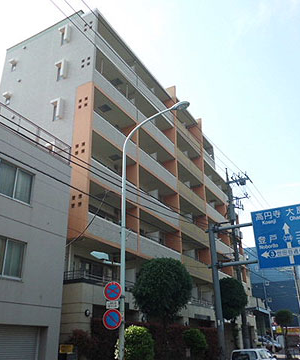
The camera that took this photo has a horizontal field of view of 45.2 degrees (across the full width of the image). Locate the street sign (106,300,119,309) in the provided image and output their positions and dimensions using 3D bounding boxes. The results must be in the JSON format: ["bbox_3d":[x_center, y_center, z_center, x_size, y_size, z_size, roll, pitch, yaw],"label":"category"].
[{"bbox_3d":[-1.214,4.051,11.674,0.410,0.220,0.040,-5,-25,9],"label":"street sign"}]

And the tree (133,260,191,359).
[{"bbox_3d":[0.479,5.403,13.580,2.300,4.850,2.300,-1,-25,0],"label":"tree"}]

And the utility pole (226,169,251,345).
[{"bbox_3d":[6.372,5.336,23.967,1.500,13.500,0.800,-15,-28,27],"label":"utility pole"}]

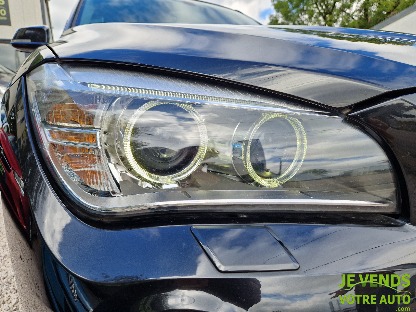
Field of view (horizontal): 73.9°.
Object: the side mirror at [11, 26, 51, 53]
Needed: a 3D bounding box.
[{"bbox_3d":[-0.989,-0.650,1.550,0.200,0.145,0.130,-5,12,-25],"label":"side mirror"}]

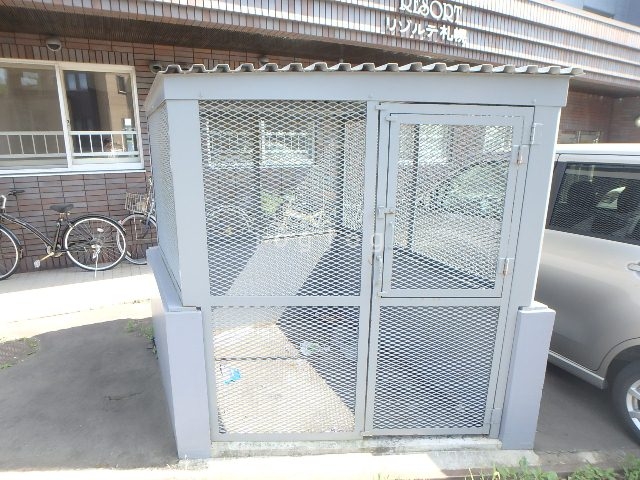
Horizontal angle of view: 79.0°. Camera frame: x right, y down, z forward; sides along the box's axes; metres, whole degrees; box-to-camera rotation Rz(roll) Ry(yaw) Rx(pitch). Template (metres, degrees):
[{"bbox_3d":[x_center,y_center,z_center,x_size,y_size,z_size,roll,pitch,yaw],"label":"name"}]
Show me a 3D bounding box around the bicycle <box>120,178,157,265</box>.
[{"bbox_3d":[-1.781,-0.273,5.281,1.780,1.120,0.560,-7,17,-24],"label":"bicycle"}]

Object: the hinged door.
[{"bbox_3d":[0.590,-0.138,1.785,0.615,0.850,0.050,0,14,-2],"label":"hinged door"}]

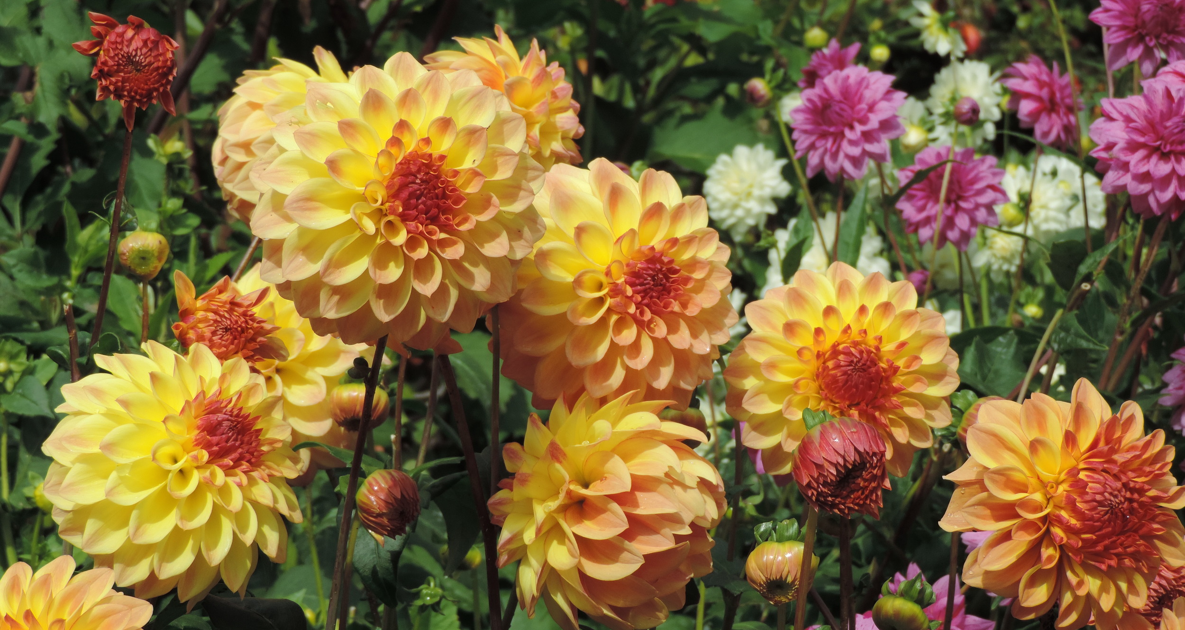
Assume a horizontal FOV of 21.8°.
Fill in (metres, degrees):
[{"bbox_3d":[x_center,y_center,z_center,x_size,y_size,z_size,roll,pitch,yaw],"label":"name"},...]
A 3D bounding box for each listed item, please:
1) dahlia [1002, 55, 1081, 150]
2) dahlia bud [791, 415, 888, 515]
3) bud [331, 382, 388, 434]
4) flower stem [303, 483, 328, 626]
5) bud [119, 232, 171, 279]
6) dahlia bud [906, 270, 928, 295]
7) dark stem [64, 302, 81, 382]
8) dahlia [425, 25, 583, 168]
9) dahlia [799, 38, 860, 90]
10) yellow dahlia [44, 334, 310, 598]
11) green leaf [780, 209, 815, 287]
[{"bbox_3d":[0.364,-0.172,2.500,0.076,0.077,0.050,-8,16,-29],"label":"dahlia"},{"bbox_3d":[0.117,0.072,1.450,0.044,0.046,0.045,-1,24,-4],"label":"dahlia bud"},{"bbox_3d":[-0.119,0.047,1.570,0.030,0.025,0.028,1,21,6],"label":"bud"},{"bbox_3d":[-0.145,0.127,1.620,0.006,0.076,0.006,-7,12,0],"label":"flower stem"},{"bbox_3d":[-0.244,-0.033,1.680,0.027,0.025,0.025,0,12,0],"label":"bud"},{"bbox_3d":[0.248,-0.026,2.350,0.019,0.020,0.019,0,14,0],"label":"dahlia bud"},{"bbox_3d":[-0.263,0.014,1.560,0.006,0.041,0.006,-6,12,0],"label":"dark stem"},{"bbox_3d":[-0.045,-0.106,1.580,0.100,0.100,0.075,-17,-3,-45],"label":"dahlia"},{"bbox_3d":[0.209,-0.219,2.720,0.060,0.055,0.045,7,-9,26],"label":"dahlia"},{"bbox_3d":[-0.207,0.077,1.520,0.130,0.130,0.075,-8,-12,-30],"label":"yellow dahlia"},{"bbox_3d":[0.153,-0.049,2.300,0.028,0.058,0.020,-4,15,-17],"label":"green leaf"}]

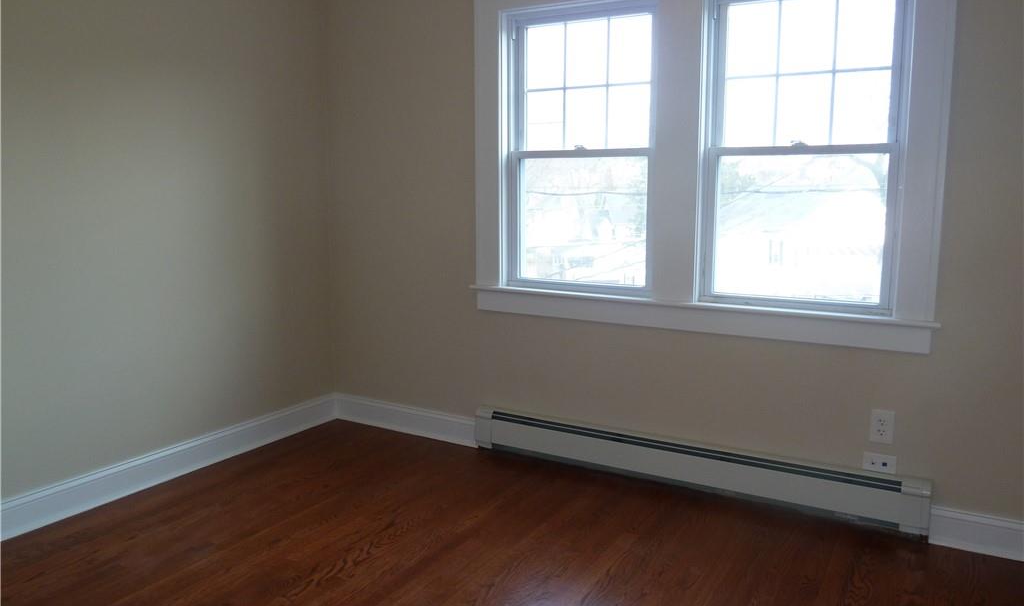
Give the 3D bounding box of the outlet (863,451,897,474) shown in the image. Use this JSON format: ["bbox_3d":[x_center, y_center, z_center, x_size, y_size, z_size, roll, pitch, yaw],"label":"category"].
[{"bbox_3d":[1.359,0.590,2.731,0.110,0.068,0.010,5,10,30],"label":"outlet"}]

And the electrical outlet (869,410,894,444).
[{"bbox_3d":[1.360,0.453,2.711,0.078,0.122,0.010,5,10,30],"label":"electrical outlet"}]

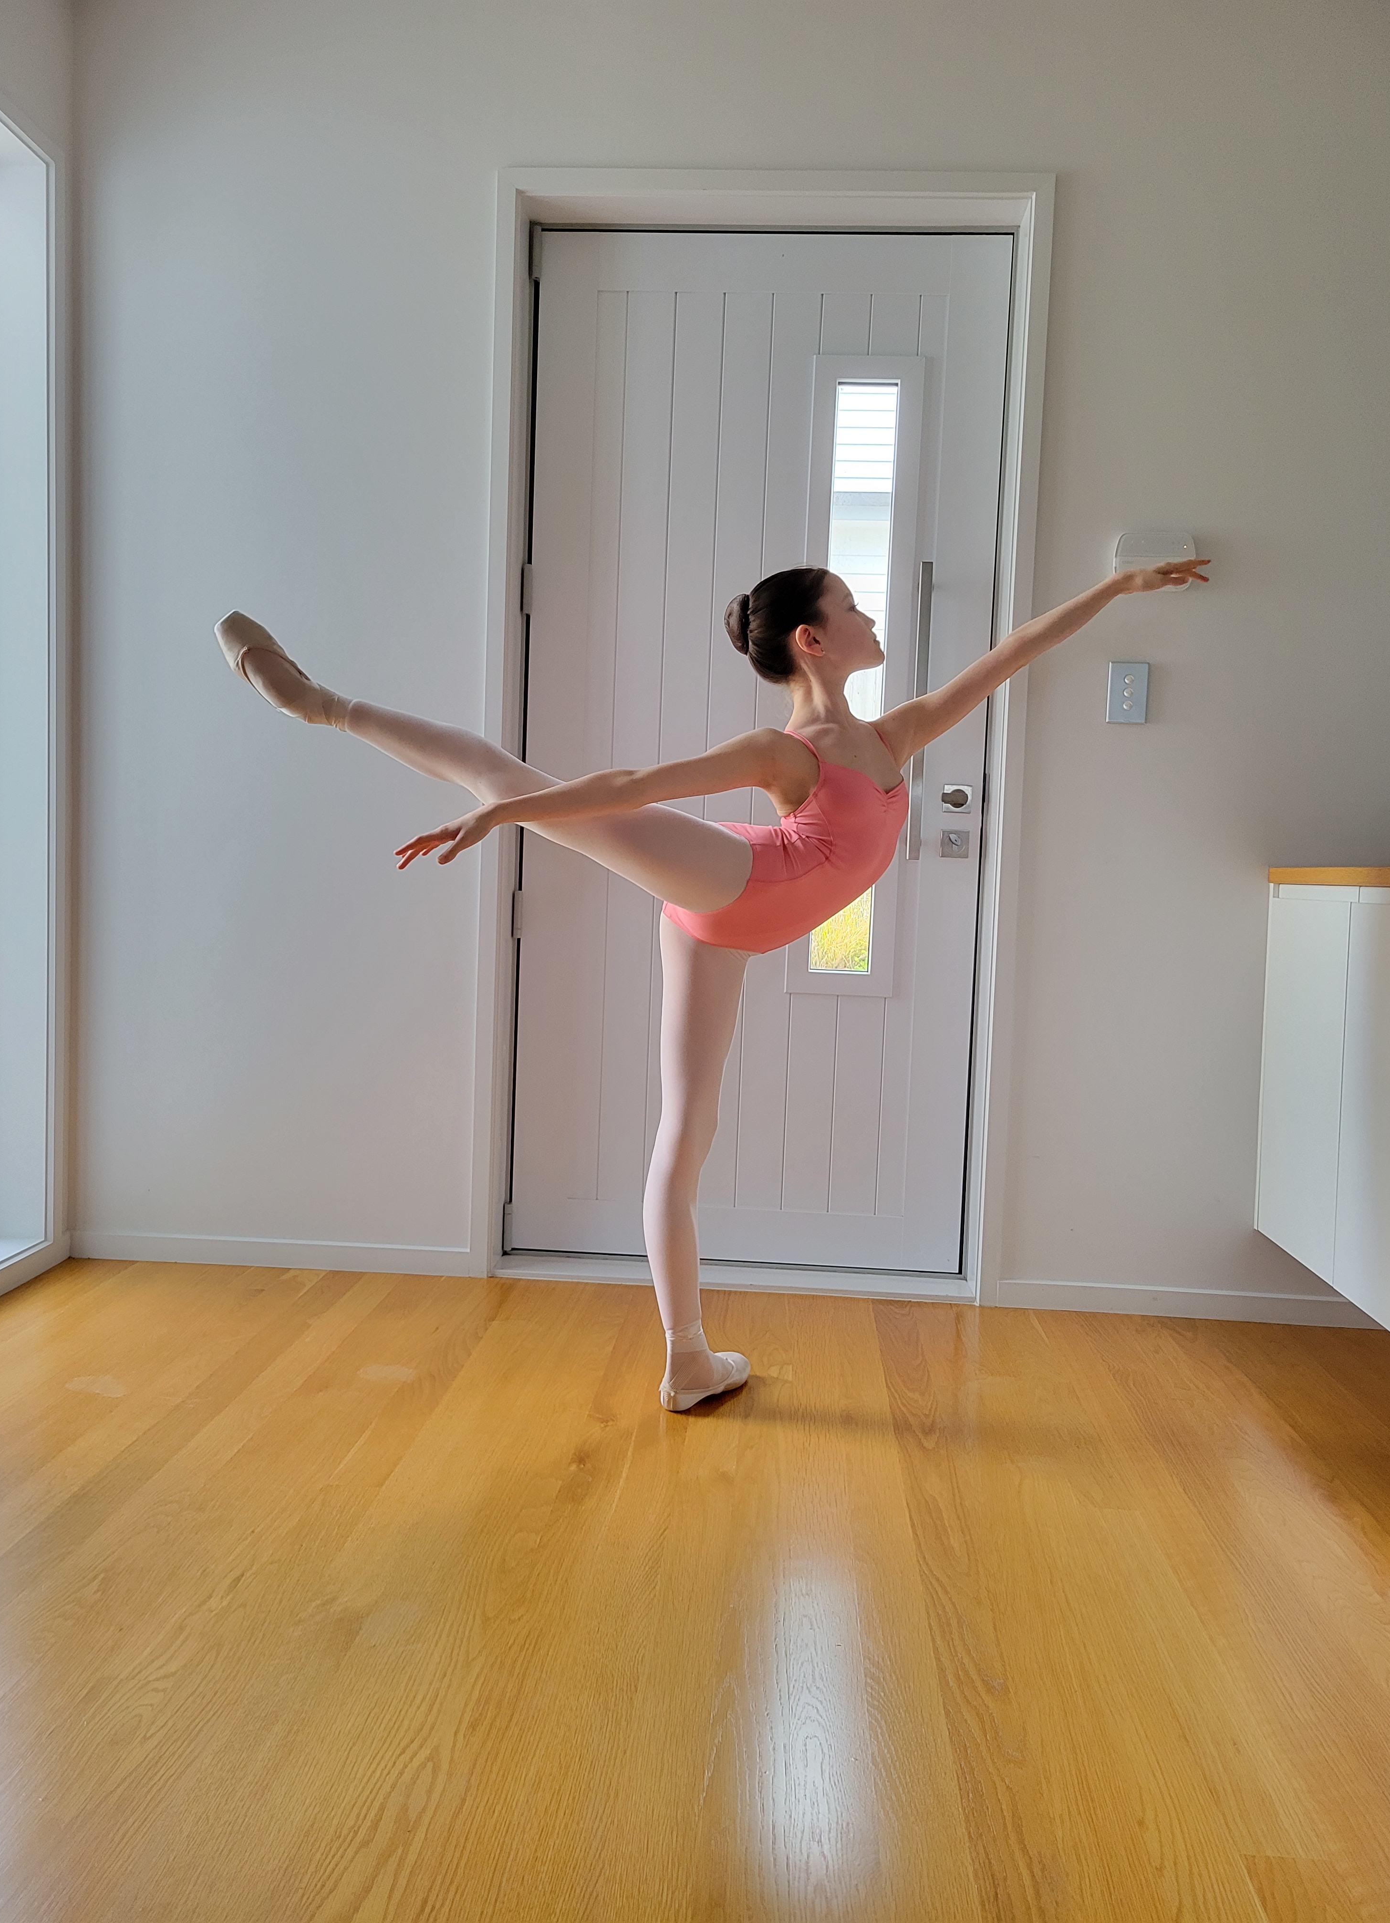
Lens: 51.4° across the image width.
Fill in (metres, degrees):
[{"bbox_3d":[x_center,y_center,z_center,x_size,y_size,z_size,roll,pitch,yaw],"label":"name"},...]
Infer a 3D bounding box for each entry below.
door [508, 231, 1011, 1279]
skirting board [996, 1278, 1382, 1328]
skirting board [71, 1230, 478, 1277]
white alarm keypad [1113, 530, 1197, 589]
[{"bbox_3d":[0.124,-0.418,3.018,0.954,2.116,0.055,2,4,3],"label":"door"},{"bbox_3d":[1.041,0.687,2.902,0.850,0.060,0.013,2,4,3],"label":"skirting board"},{"bbox_3d":[-0.887,0.608,3.016,0.850,0.060,0.013,2,4,3],"label":"skirting board"},{"bbox_3d":[0.893,-0.775,2.800,0.150,0.113,0.025,2,4,3],"label":"white alarm keypad"}]

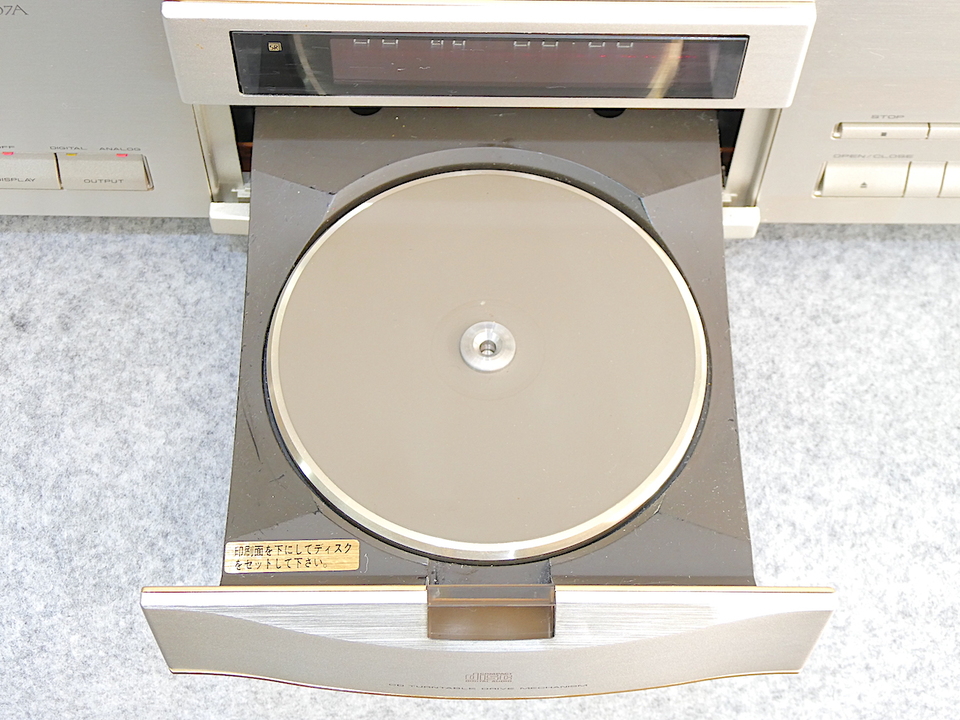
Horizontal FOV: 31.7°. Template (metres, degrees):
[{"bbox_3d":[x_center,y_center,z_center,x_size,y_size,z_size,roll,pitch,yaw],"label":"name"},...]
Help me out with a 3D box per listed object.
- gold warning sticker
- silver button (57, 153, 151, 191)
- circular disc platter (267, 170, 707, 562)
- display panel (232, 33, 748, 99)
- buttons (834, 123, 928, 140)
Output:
[{"bbox_3d":[-0.047,0.049,0.424,0.034,0.001,0.008,0,62,-1],"label":"gold warning sticker"},{"bbox_3d":[-0.116,-0.058,0.520,0.027,0.016,0.004,0,62,-1],"label":"silver button"},{"bbox_3d":[0.002,-0.002,0.456,0.119,0.007,0.119,0,62,-1],"label":"circular disc platter"},{"bbox_3d":[0.003,-0.083,0.469,0.140,0.028,0.005,0,62,-1],"label":"display panel"},{"bbox_3d":[0.120,-0.068,0.501,0.026,0.007,0.003,0,62,-1],"label":"buttons"}]

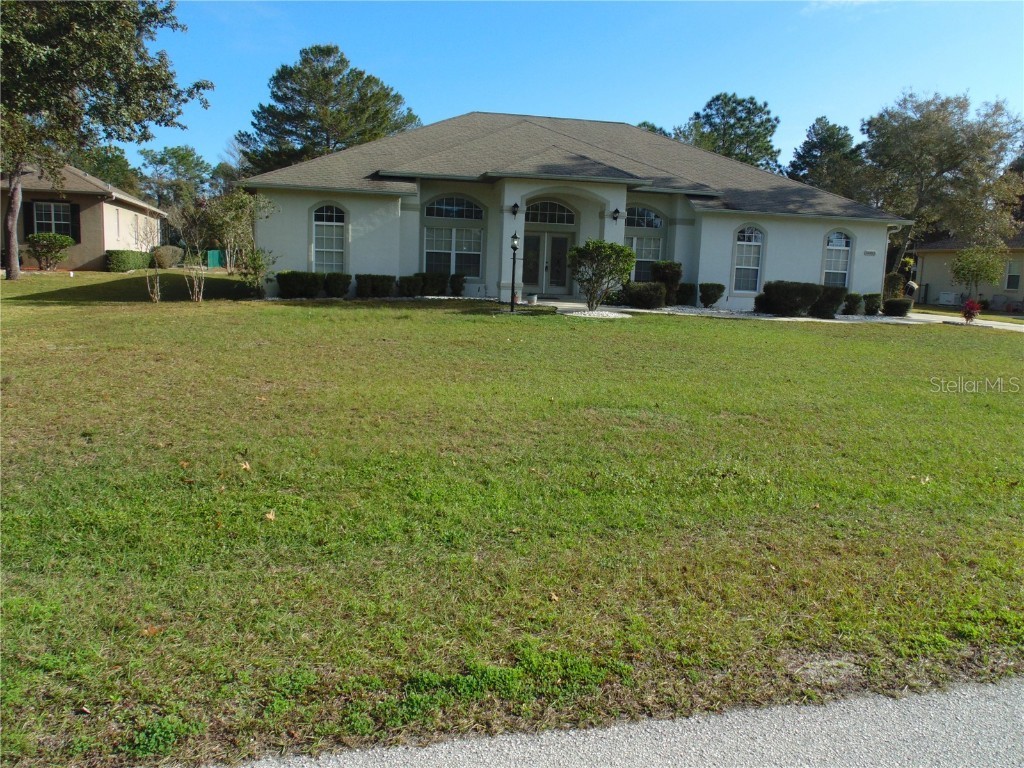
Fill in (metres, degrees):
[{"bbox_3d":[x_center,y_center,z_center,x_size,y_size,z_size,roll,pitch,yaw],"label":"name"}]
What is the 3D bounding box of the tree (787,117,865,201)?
[{"bbox_3d":[23.213,-13.290,60.926,5.900,13.300,5.600,1,8,-12],"label":"tree"}]

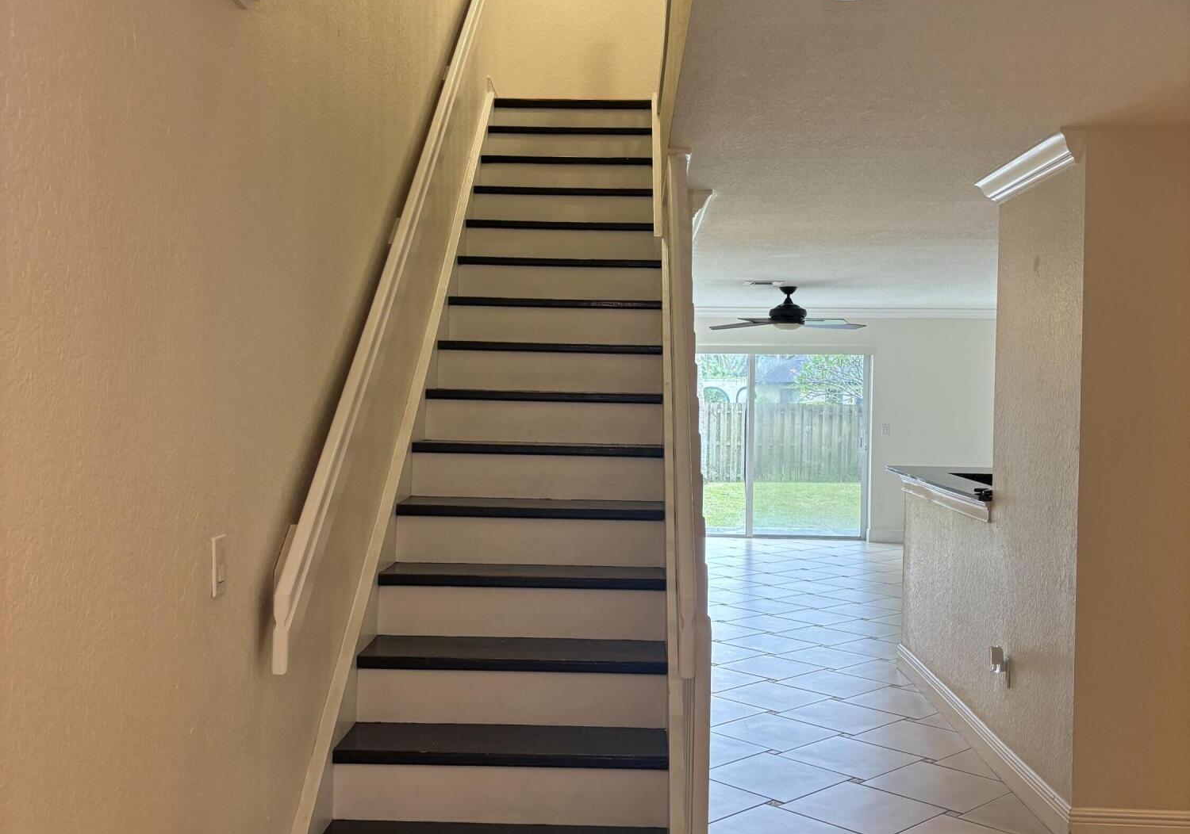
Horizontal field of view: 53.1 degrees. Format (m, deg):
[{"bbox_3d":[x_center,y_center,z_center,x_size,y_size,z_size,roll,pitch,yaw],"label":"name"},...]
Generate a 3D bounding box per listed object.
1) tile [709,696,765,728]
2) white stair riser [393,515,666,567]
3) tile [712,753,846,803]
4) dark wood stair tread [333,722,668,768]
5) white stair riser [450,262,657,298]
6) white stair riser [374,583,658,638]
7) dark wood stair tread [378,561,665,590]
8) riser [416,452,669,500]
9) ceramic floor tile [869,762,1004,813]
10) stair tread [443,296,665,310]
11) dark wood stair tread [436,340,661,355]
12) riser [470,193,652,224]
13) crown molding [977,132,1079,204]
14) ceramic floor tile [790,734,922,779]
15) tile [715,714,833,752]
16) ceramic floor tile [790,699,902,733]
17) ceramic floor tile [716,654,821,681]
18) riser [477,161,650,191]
[{"bbox_3d":[0.540,1.438,5.837,0.454,0.010,0.454,0,2,-43],"label":"tile"},{"bbox_3d":[-0.210,0.406,3.876,0.872,0.154,0.020,1,1,0],"label":"white stair riser"},{"bbox_3d":[0.730,1.460,4.829,0.454,0.010,0.454,0,2,-43],"label":"tile"},{"bbox_3d":[-0.245,0.903,3.272,0.883,0.035,0.259,1,1,2],"label":"dark wood stair tread"},{"bbox_3d":[-0.151,-0.571,5.178,0.883,0.161,0.020,1,1,0],"label":"white stair riser"},{"bbox_3d":[-0.226,0.612,3.705,0.894,0.161,0.022,1,1,2],"label":"white stair riser"},{"bbox_3d":[-0.216,0.503,3.738,0.872,0.035,0.266,1,1,0],"label":"dark wood stair tread"},{"bbox_3d":[-0.200,0.213,4.177,0.883,0.159,0.020,1,1,0],"label":"riser"},{"bbox_3d":[1.345,1.445,4.638,0.448,0.012,0.448,0,2,-43],"label":"ceramic floor tile"},{"bbox_3d":[-0.158,-0.470,5.035,0.883,0.034,0.269,1,1,0],"label":"stair tread"},{"bbox_3d":[-0.172,-0.271,4.764,0.883,0.035,0.259,1,1,2],"label":"dark wood stair tread"},{"bbox_3d":[-0.144,-0.970,5.678,0.847,0.160,0.020,1,1,0],"label":"riser"},{"bbox_3d":[1.648,-0.942,4.575,0.083,0.108,1.050,1,1,2],"label":"crown molding"},{"bbox_3d":[1.075,1.433,4.997,0.448,0.012,0.448,0,2,-43],"label":"ceramic floor tile"},{"bbox_3d":[0.808,1.430,5.396,0.447,0.010,0.447,0,2,-43],"label":"tile"},{"bbox_3d":[1.190,1.445,5.748,0.454,0.010,0.454,0,2,-43],"label":"ceramic floor tile"},{"bbox_3d":[0.989,1.407,6.667,0.447,0.010,0.447,0,2,-43],"label":"ceramic floor tile"},{"bbox_3d":[-0.141,-1.181,5.970,0.851,0.161,0.022,1,1,2],"label":"riser"}]

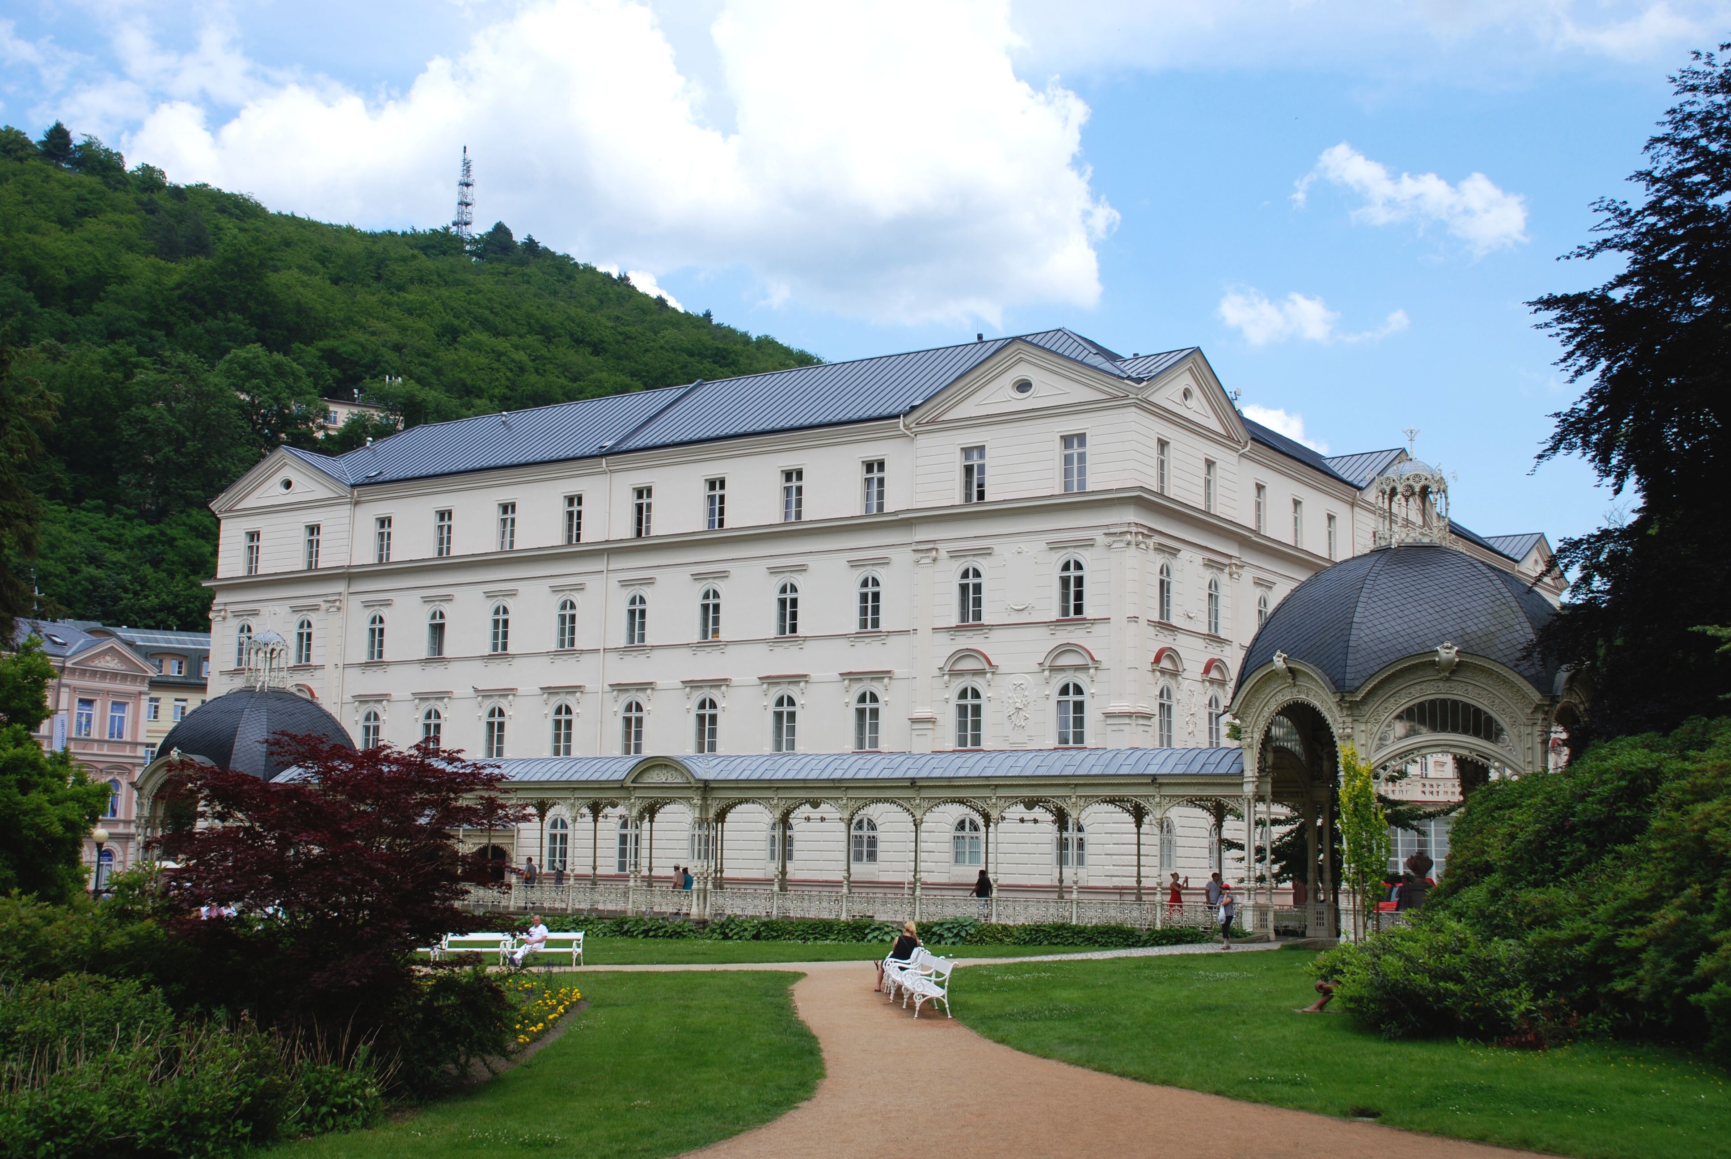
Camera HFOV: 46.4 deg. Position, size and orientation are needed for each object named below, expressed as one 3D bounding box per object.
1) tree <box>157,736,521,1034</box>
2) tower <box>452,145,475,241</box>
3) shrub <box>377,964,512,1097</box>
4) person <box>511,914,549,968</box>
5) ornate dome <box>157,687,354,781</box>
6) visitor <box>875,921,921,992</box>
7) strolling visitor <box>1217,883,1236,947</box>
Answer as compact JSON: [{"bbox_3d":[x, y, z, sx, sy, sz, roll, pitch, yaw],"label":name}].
[{"bbox_3d":[-5.810,3.429,22.300,4.100,3.500,4.000,1,-8,0],"label":"tree"},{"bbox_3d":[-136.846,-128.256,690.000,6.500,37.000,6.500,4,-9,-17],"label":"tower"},{"bbox_3d":[-3.780,4.064,18.200,1.200,1.200,1.200,1,-8,0],"label":"shrub"},{"bbox_3d":[-8.112,8.748,49.000,0.550,1.230,0.800,-5,-10,36],"label":"person"},{"bbox_3d":[-24.408,6.228,81.000,8.200,3.900,8.200,-4,-10,33],"label":"ornate dome"},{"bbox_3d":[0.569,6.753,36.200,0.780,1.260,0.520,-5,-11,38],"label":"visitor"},{"bbox_3d":[9.019,8.391,50.500,0.420,1.630,0.480,7,-10,-34],"label":"strolling visitor"}]

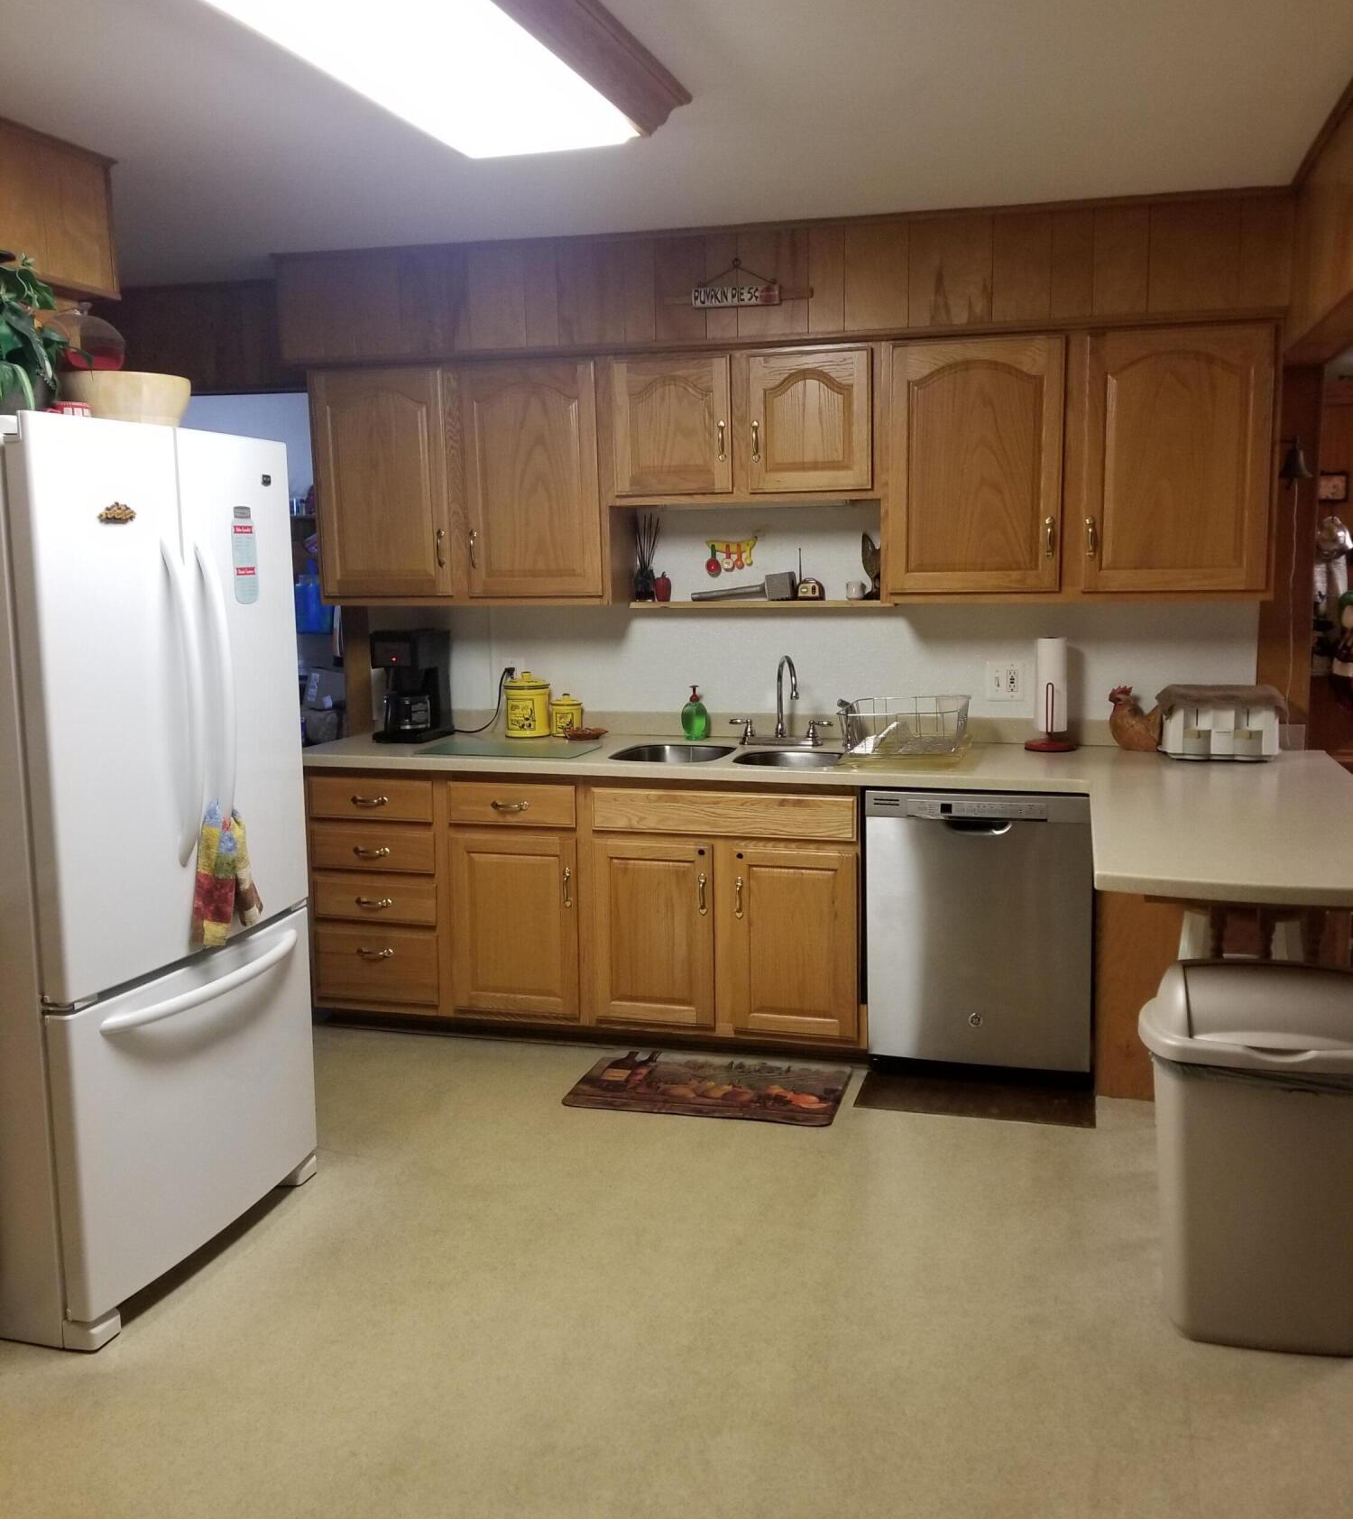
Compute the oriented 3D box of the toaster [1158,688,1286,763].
[{"bbox_3d":[1.581,-0.111,3.938,0.310,0.200,0.230,1,9,13],"label":"toaster"}]

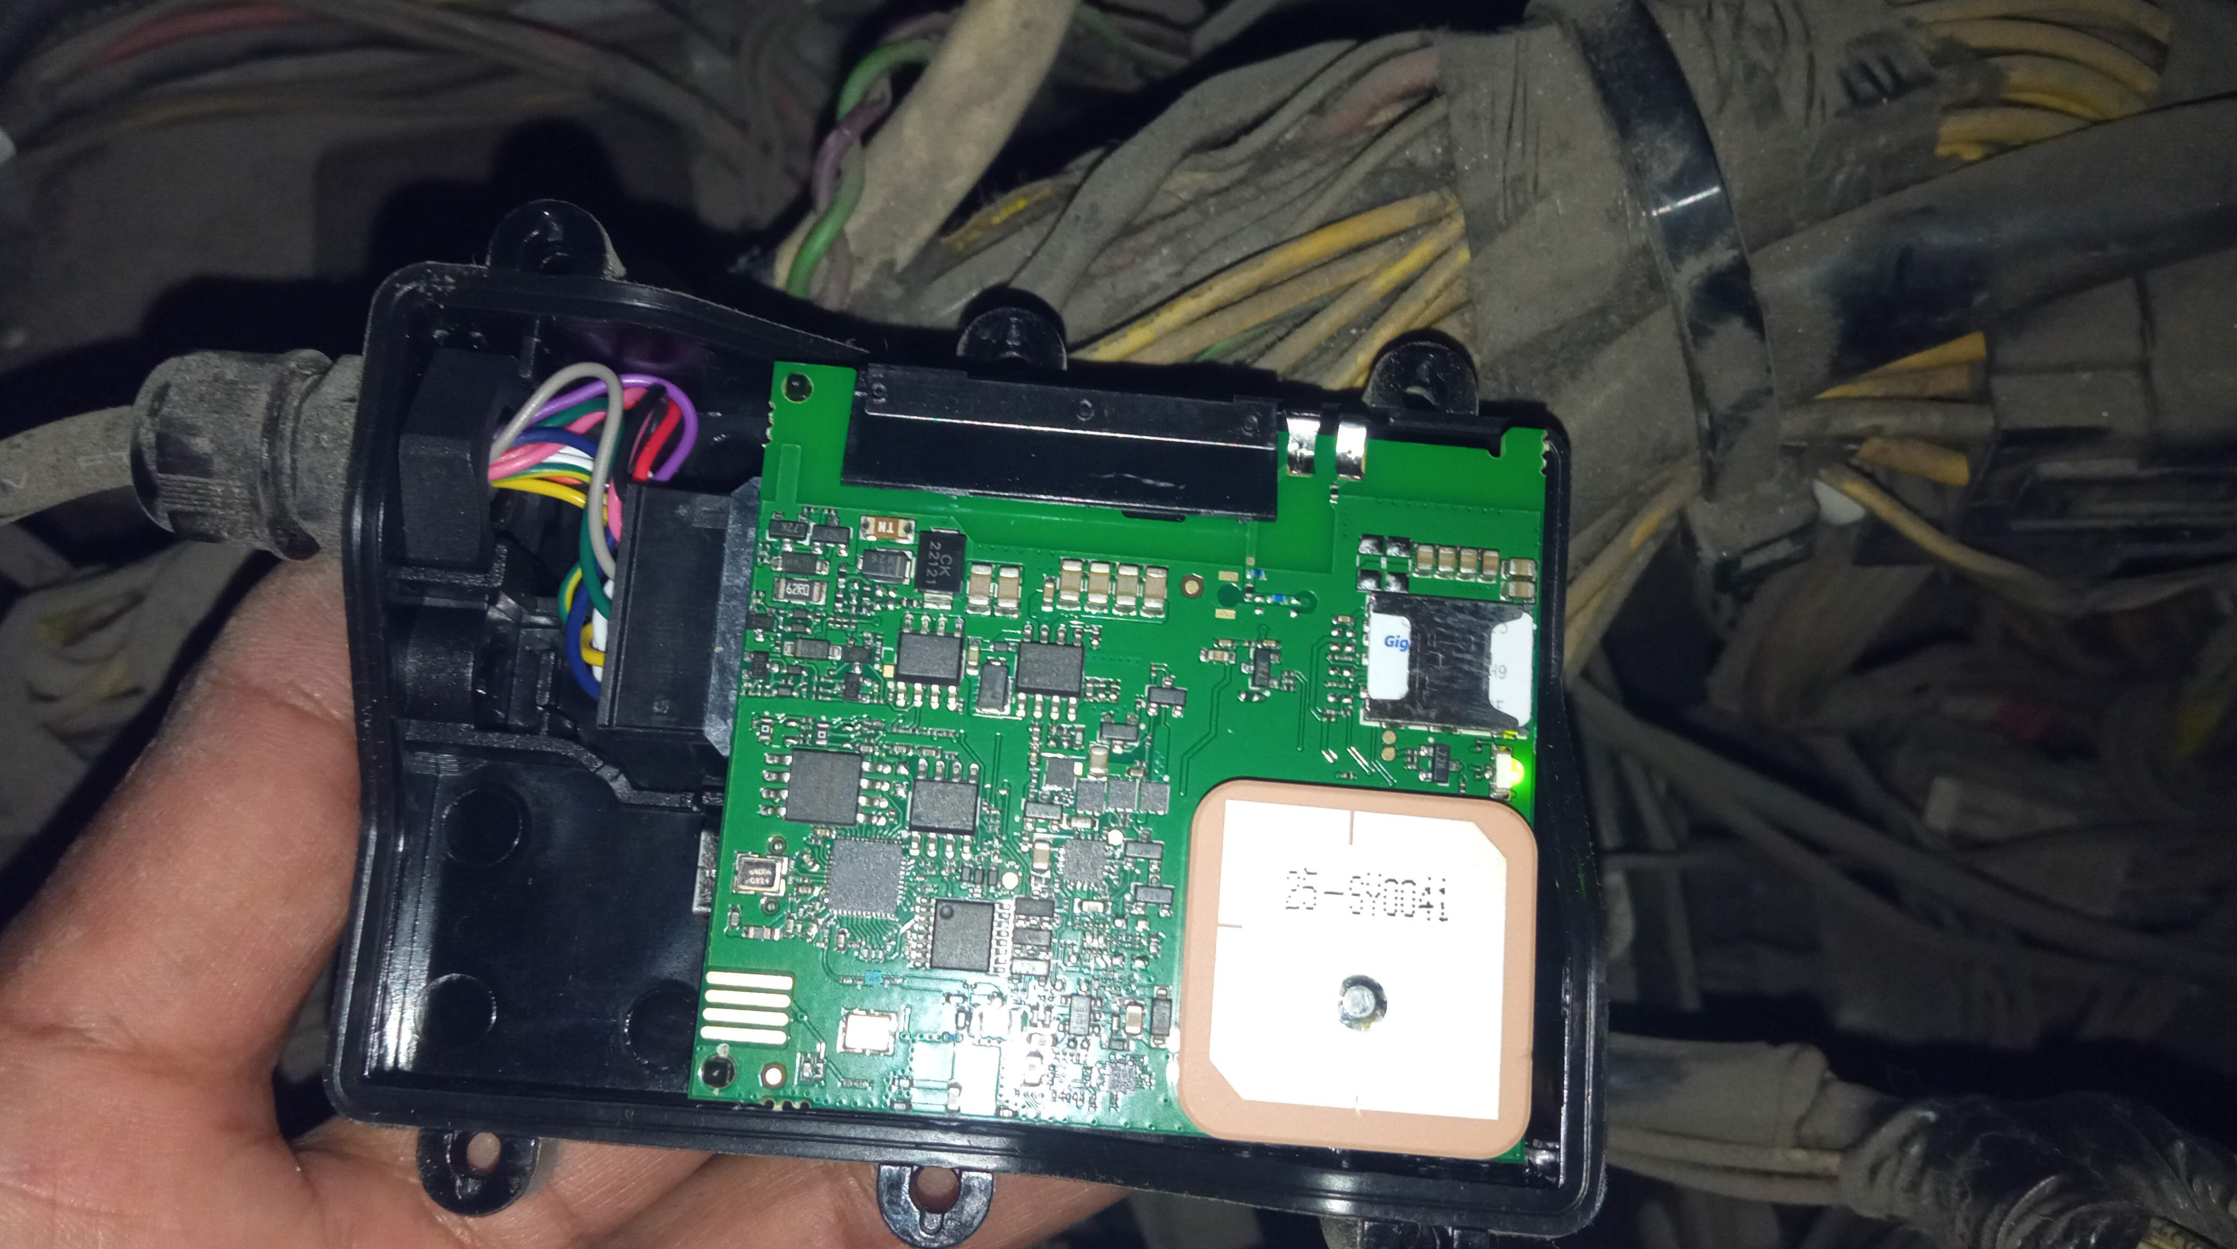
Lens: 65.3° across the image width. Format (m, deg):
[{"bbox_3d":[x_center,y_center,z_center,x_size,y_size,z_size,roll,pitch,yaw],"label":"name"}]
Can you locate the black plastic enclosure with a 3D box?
[{"bbox_3d":[-0.011,0.010,0.136,0.092,0.024,0.074,5,79,-1],"label":"black plastic enclosure"}]

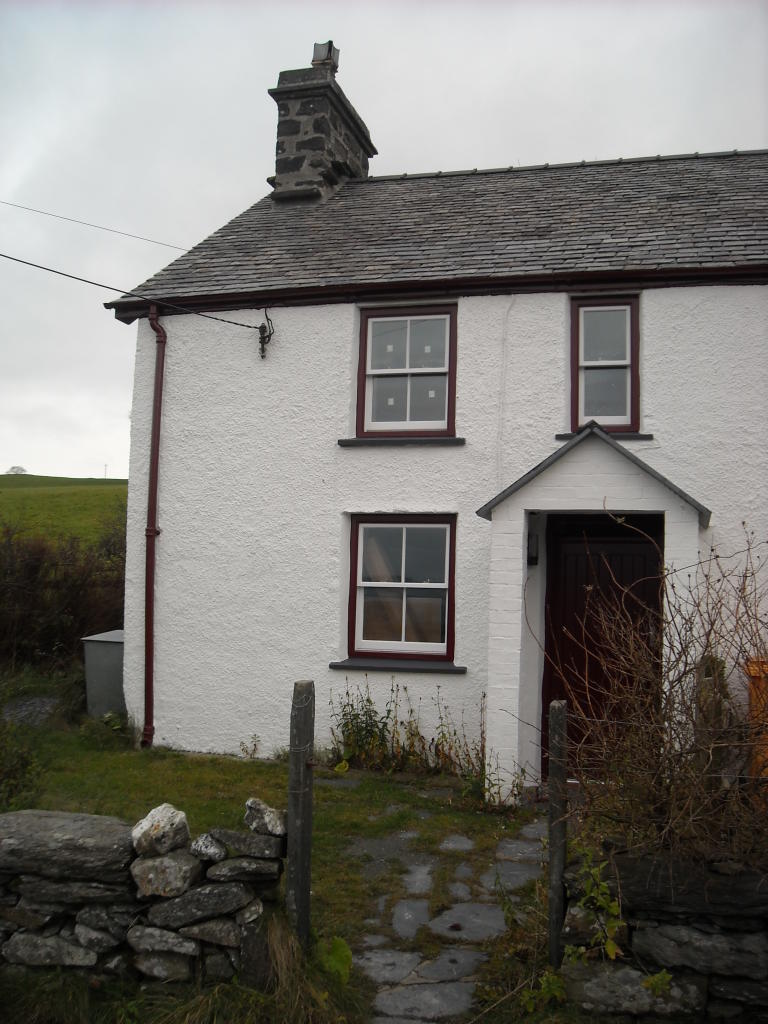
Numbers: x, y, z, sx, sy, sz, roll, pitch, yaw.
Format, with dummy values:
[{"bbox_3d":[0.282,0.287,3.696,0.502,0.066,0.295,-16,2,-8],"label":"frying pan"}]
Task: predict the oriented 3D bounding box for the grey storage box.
[{"bbox_3d":[-2.552,1.719,10.603,0.840,0.919,0.660,0,-4,16],"label":"grey storage box"}]

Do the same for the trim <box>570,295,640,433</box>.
[{"bbox_3d":[1.841,-1.219,8.616,0.561,1.144,0.090,0,-4,16],"label":"trim"}]

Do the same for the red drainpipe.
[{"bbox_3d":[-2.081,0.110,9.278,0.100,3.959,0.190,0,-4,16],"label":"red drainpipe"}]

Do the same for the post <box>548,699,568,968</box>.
[{"bbox_3d":[0.739,1.366,4.400,0.073,1.127,0.073,0,-4,16],"label":"post"}]

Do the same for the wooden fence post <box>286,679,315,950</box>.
[{"bbox_3d":[-0.363,1.318,4.500,0.097,1.161,0.097,0,-4,16],"label":"wooden fence post"}]

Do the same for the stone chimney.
[{"bbox_3d":[-0.791,-4.928,13.452,0.820,2.400,1.800,0,-4,16],"label":"stone chimney"}]

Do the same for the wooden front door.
[{"bbox_3d":[1.807,1.111,8.523,0.955,2.191,0.080,0,-4,16],"label":"wooden front door"}]

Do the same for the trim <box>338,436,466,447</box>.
[{"bbox_3d":[0.171,-0.582,8.863,1.118,0.064,0.180,0,-4,16],"label":"trim"}]

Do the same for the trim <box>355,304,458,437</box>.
[{"bbox_3d":[0.212,-1.213,9.067,0.874,1.149,0.090,0,-4,16],"label":"trim"}]

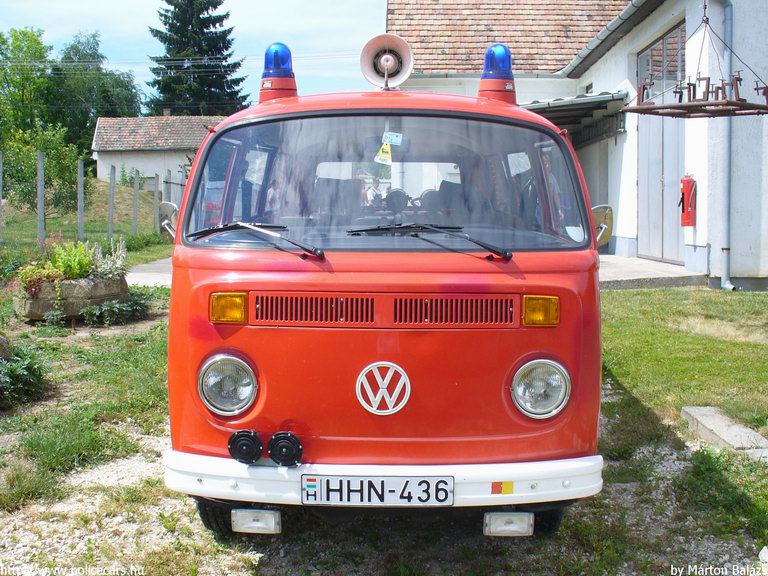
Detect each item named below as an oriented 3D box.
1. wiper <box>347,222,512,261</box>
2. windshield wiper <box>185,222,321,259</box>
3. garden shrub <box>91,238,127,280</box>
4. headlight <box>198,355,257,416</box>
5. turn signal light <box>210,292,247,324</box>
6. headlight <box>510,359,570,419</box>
[{"bbox_3d":[0.169,-0.172,3.040,0.620,0.140,0.100,0,4,0],"label":"wiper"},{"bbox_3d":[-0.483,-0.180,3.041,0.540,0.140,0.110,2,5,15],"label":"windshield wiper"},{"bbox_3d":[-2.953,-0.305,8.800,0.380,0.440,0.360,0,4,0],"label":"garden shrub"},{"bbox_3d":[-0.564,0.352,2.960,0.212,0.218,0.090,1,4,4],"label":"headlight"},{"bbox_3d":[-0.553,0.072,2.952,0.134,0.114,0.060,1,5,7],"label":"turn signal light"},{"bbox_3d":[0.554,0.355,2.947,0.208,0.208,0.090,0,5,-3],"label":"headlight"}]

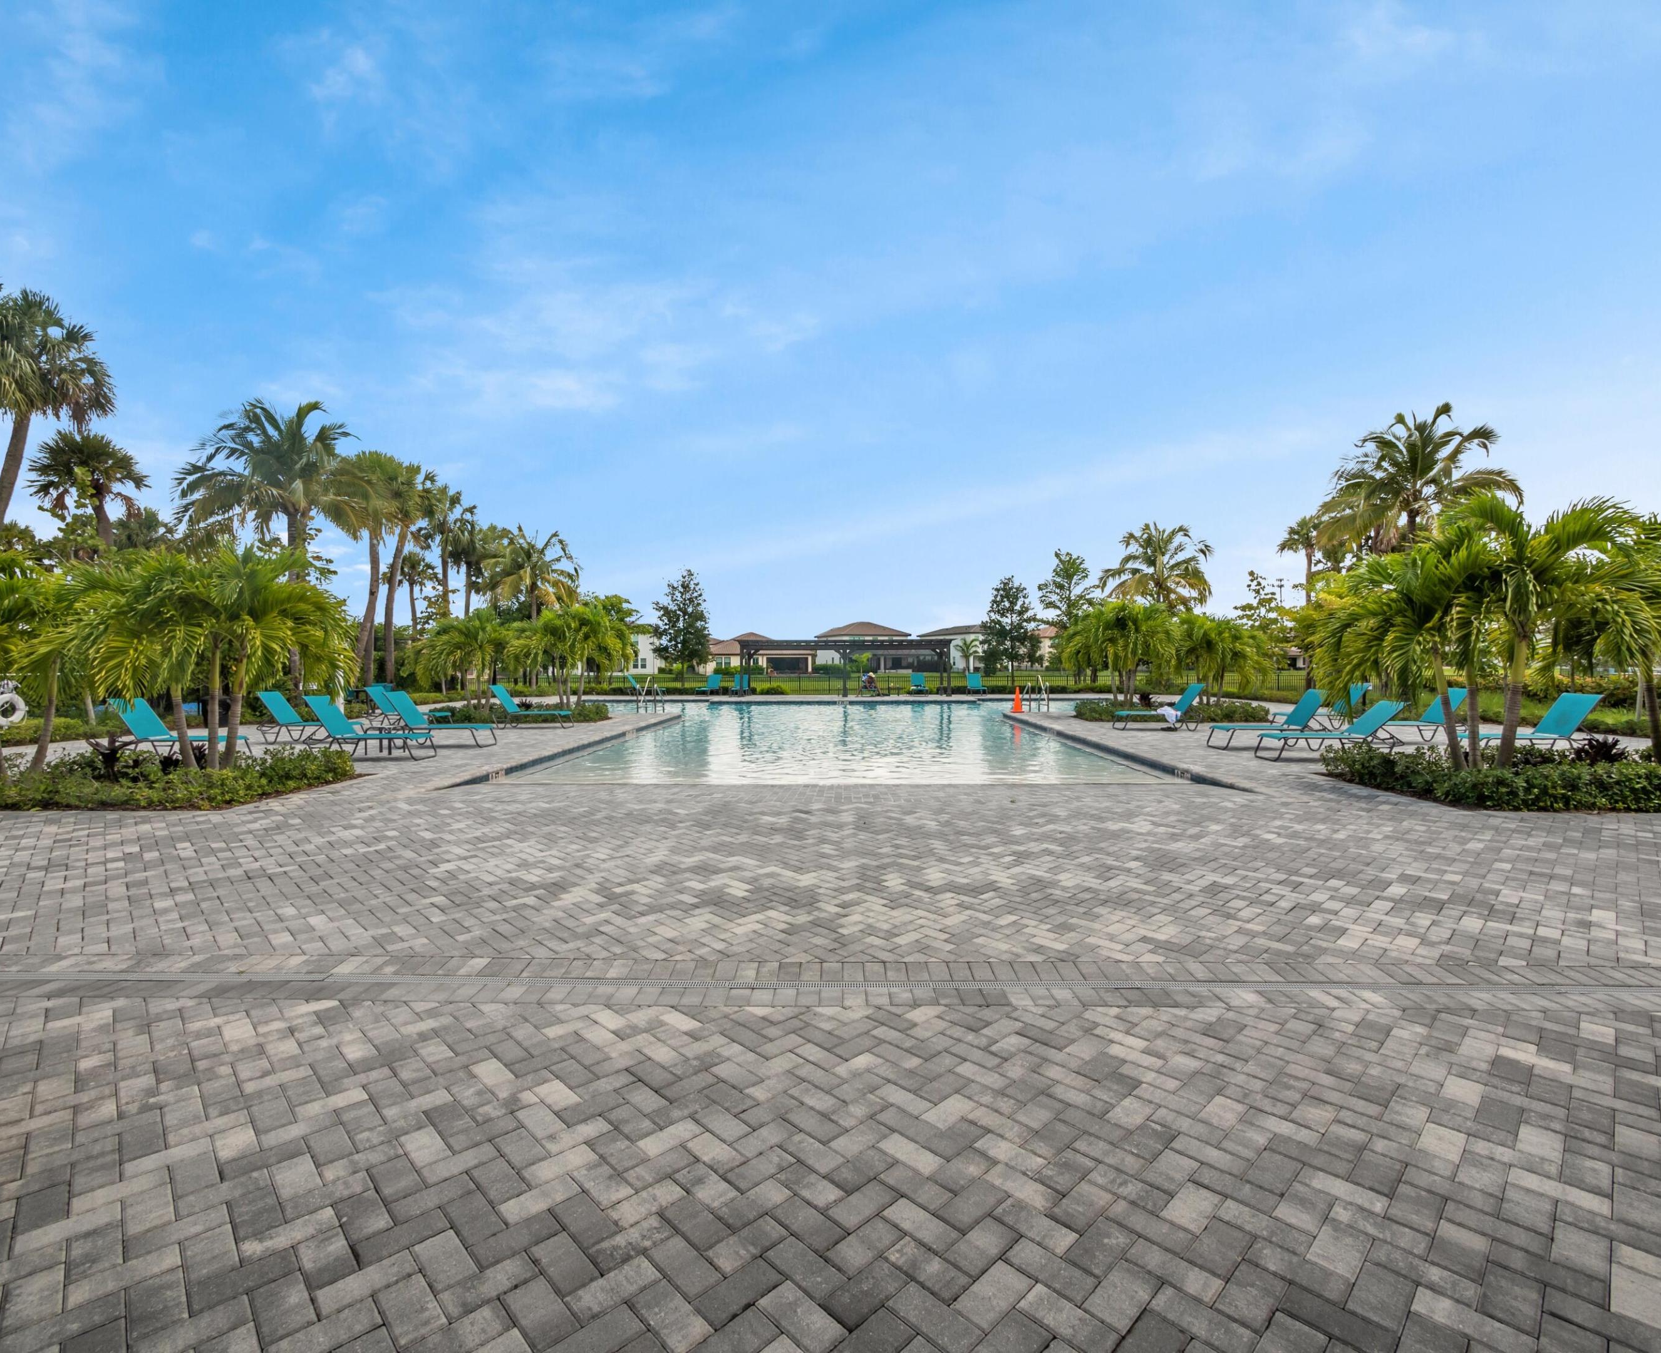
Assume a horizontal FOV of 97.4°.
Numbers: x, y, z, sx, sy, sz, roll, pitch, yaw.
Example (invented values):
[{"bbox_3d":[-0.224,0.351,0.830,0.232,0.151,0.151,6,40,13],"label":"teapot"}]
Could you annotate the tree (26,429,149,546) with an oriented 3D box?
[{"bbox_3d":[-22.374,-3.168,21.934,2.600,8.578,2.600,0,1,0],"label":"tree"}]

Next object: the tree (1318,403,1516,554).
[{"bbox_3d":[18.102,-3.666,22.440,6.100,9.400,6.100,0,1,1],"label":"tree"}]

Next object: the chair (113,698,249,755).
[{"bbox_3d":[-9.660,0.778,10.844,1.801,0.912,0.600,0,1,4],"label":"chair"}]

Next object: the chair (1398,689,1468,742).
[{"bbox_3d":[10.903,0.714,13.695,1.763,0.942,0.600,0,1,1],"label":"chair"}]

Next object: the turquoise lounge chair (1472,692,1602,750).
[{"bbox_3d":[10.677,0.760,11.191,1.771,0.936,0.600,0,1,-2],"label":"turquoise lounge chair"}]

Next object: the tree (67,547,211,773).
[{"bbox_3d":[-8.797,-0.155,9.377,1.750,2.940,1.750,0,1,0],"label":"tree"}]

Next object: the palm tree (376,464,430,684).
[{"bbox_3d":[-16.763,-3.660,28.428,2.100,9.360,2.100,0,1,0],"label":"palm tree"}]

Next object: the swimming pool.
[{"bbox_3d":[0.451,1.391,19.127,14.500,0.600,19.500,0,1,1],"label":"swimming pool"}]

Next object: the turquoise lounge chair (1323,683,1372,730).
[{"bbox_3d":[10.744,0.665,15.995,1.739,0.960,0.600,0,1,2],"label":"turquoise lounge chair"}]

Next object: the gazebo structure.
[{"bbox_3d":[0.710,-0.404,34.880,10.300,2.650,3.500,0,1,1],"label":"gazebo structure"}]

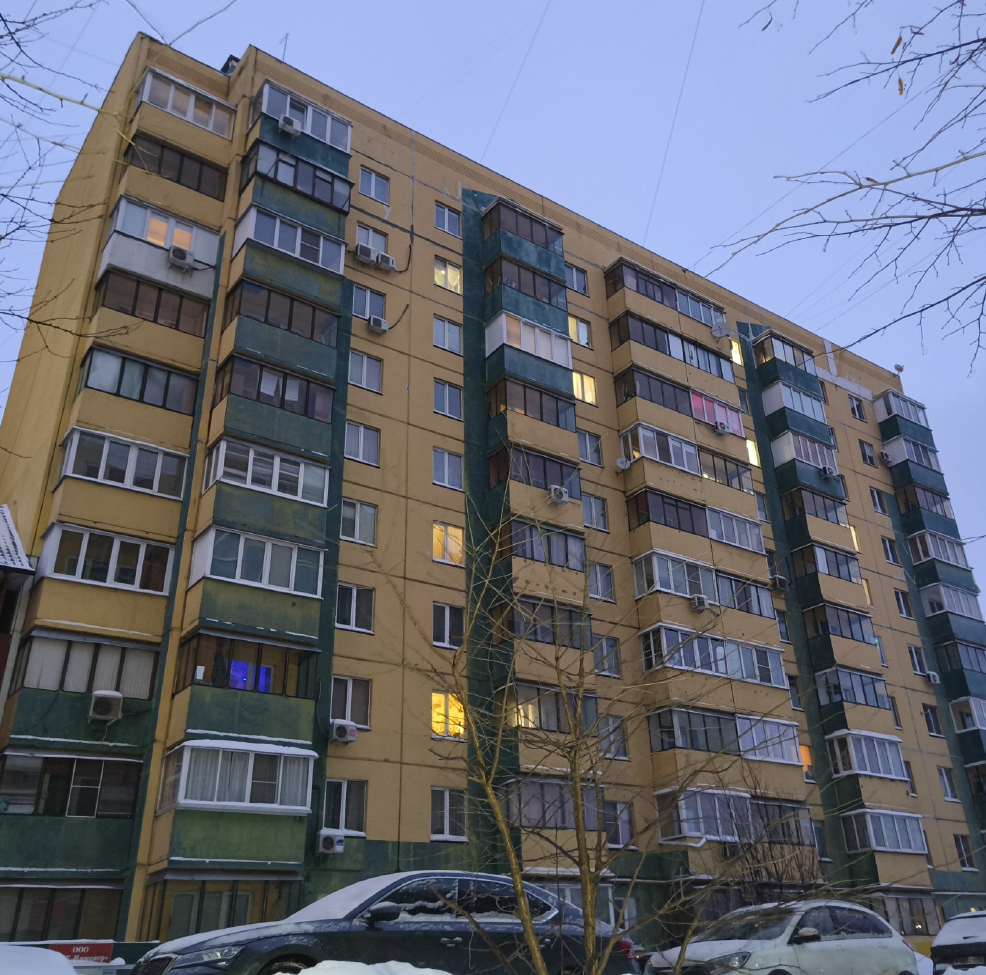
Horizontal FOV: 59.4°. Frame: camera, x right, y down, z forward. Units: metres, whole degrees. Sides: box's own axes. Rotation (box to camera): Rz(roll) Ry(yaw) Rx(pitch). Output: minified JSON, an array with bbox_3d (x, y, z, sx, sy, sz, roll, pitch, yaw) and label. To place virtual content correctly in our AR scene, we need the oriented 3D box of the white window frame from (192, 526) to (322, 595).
[{"bbox_3d":[-6.652,2.372,24.529,3.340,1.416,1.300,16,-32,-31],"label":"white window frame"}]

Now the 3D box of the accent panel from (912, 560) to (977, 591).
[{"bbox_3d":[23.139,4.682,44.151,3.398,1.280,1.162,16,-32,-31],"label":"accent panel"}]

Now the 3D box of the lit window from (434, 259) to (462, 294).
[{"bbox_3d":[-1.769,-8.215,33.538,1.190,1.340,0.150,16,-31,-32],"label":"lit window"}]

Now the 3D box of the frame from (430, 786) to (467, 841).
[{"bbox_3d":[-1.298,9.577,25.421,1.191,1.394,0.153,16,-31,-31],"label":"frame"}]

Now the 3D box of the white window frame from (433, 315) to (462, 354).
[{"bbox_3d":[-1.741,-5.850,33.201,1.261,1.423,0.150,16,-32,-31],"label":"white window frame"}]

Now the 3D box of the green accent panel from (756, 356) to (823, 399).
[{"bbox_3d":[15.277,-5.281,44.399,3.369,1.425,1.130,16,-31,-31],"label":"green accent panel"}]

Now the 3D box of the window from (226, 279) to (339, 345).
[{"bbox_3d":[-6.753,-5.249,27.887,3.278,1.272,1.252,16,-31,-31],"label":"window"}]

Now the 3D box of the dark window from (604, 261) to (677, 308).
[{"bbox_3d":[6.875,-8.906,39.663,3.350,1.410,1.109,16,-32,-31],"label":"dark window"}]

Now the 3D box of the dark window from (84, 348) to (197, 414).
[{"bbox_3d":[-10.604,-3.124,26.183,3.129,1.355,0.200,16,-32,-31],"label":"dark window"}]

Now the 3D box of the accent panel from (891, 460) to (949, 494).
[{"bbox_3d":[23.870,-0.247,48.305,3.390,1.436,1.173,16,-32,-31],"label":"accent panel"}]

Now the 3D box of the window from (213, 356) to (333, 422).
[{"bbox_3d":[-6.456,-2.642,25.959,3.168,1.295,1.194,16,-32,-31],"label":"window"}]

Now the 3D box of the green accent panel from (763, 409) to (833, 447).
[{"bbox_3d":[14.720,-2.598,41.398,3.266,1.307,1.140,17,-32,-31],"label":"green accent panel"}]

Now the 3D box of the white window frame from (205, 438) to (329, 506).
[{"bbox_3d":[-6.388,-0.172,24.711,3.168,1.285,1.194,16,-32,-31],"label":"white window frame"}]

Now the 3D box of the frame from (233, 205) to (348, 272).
[{"bbox_3d":[-6.678,-7.758,28.467,3.318,1.423,1.160,16,-32,-31],"label":"frame"}]

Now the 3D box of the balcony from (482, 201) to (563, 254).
[{"bbox_3d":[1.344,-10.373,35.799,3.233,1.556,1.205,16,-32,-31],"label":"balcony"}]

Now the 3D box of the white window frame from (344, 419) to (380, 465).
[{"bbox_3d":[-4.325,-1.439,28.669,1.242,1.394,0.153,16,-31,-31],"label":"white window frame"}]

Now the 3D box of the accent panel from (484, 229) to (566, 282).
[{"bbox_3d":[1.372,-9.485,36.610,3.277,1.390,1.200,16,-32,-31],"label":"accent panel"}]

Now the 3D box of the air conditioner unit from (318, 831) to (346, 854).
[{"bbox_3d":[-4.249,9.387,22.833,0.720,0.520,0.300,16,-32,-31],"label":"air conditioner unit"}]

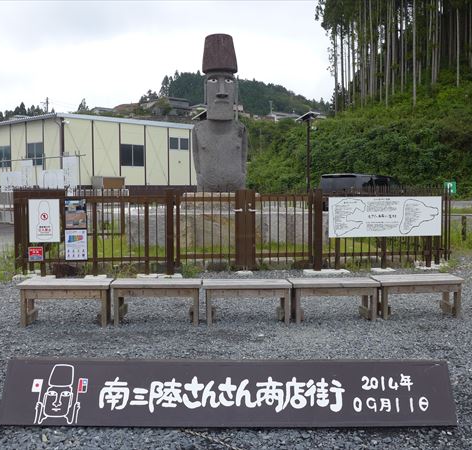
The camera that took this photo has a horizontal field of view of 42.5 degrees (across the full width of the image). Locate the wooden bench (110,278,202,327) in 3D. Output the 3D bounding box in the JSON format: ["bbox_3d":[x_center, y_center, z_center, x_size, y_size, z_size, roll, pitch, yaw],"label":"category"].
[{"bbox_3d":[-0.823,0.818,6.430,0.921,0.426,0.405,0,4,-3],"label":"wooden bench"}]

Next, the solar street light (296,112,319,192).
[{"bbox_3d":[2.244,-1.610,18.736,0.530,3.724,0.530,3,4,37],"label":"solar street light"}]

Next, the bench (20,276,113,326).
[{"bbox_3d":[-1.756,0.814,6.361,0.921,0.426,0.405,0,4,-2],"label":"bench"}]

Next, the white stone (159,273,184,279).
[{"bbox_3d":[-1.022,0.801,9.651,0.410,0.065,0.230,0,4,-2],"label":"white stone"}]

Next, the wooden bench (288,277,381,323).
[{"bbox_3d":[1.057,0.817,6.593,0.921,0.426,0.405,0,4,-3],"label":"wooden bench"}]

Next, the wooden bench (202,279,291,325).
[{"bbox_3d":[0.116,0.826,6.512,0.921,0.426,0.405,0,4,-2],"label":"wooden bench"}]

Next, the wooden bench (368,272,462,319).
[{"bbox_3d":[2.014,0.803,6.779,0.921,0.426,0.405,0,4,-5],"label":"wooden bench"}]

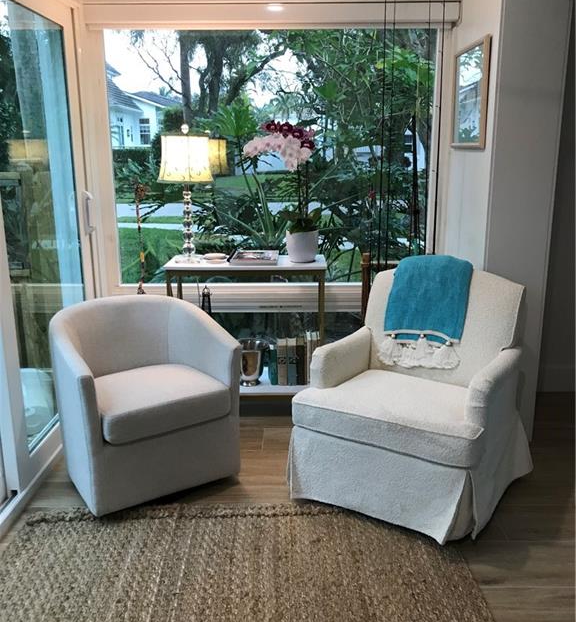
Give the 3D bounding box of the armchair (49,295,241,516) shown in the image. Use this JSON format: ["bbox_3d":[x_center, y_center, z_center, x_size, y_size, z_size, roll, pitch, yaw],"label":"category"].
[{"bbox_3d":[-0.690,0.366,2.935,0.720,0.770,0.760,-8,16,-29],"label":"armchair"}]

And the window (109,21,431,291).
[{"bbox_3d":[-0.080,-0.777,3.254,1.680,1.300,0.080,0,14,0],"label":"window"}]

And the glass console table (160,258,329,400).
[{"bbox_3d":[-0.199,0.209,3.222,0.780,0.945,0.360,0,14,0],"label":"glass console table"}]

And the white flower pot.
[{"bbox_3d":[0.072,-0.325,3.090,0.160,0.155,0.160,0,14,0],"label":"white flower pot"}]

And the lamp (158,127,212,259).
[{"bbox_3d":[-0.494,-0.568,3.035,0.265,0.660,0.265,0,14,0],"label":"lamp"}]

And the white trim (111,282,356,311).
[{"bbox_3d":[-0.165,-0.073,3.400,1.600,0.165,0.080,0,14,0],"label":"white trim"}]

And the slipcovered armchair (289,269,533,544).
[{"bbox_3d":[0.559,0.316,2.770,0.800,0.940,0.850,7,15,27],"label":"slipcovered armchair"}]

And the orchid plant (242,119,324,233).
[{"bbox_3d":[-0.025,-0.645,2.993,0.385,0.530,0.240,0,14,0],"label":"orchid plant"}]

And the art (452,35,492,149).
[{"bbox_3d":[0.841,-0.993,2.873,0.030,0.445,0.470,0,14,0],"label":"art"}]

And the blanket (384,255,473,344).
[{"bbox_3d":[0.657,-0.069,2.913,0.380,0.360,0.240,7,15,27],"label":"blanket"}]

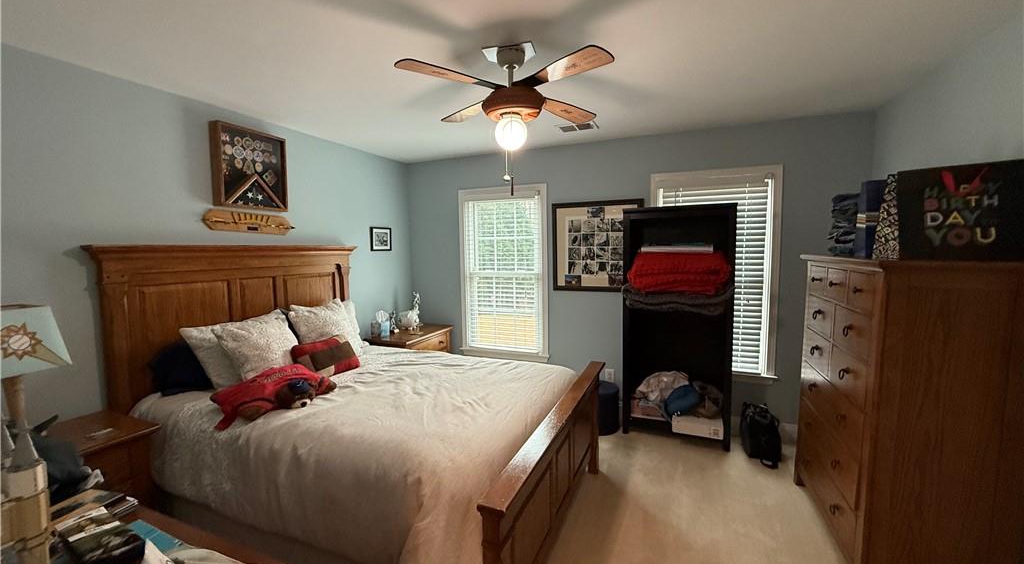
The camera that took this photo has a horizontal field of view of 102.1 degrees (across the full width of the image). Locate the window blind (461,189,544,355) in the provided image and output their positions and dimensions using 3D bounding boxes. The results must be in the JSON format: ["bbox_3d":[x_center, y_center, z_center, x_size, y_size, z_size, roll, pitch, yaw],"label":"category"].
[{"bbox_3d":[-0.092,-0.099,4.082,0.820,1.580,0.060,1,5,22],"label":"window blind"}]

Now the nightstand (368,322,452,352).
[{"bbox_3d":[-0.968,0.860,4.030,0.513,0.749,0.834,1,5,22],"label":"nightstand"}]

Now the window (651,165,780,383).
[{"bbox_3d":[1.623,-0.074,3.372,0.950,1.650,0.100,1,5,22],"label":"window"}]

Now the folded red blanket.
[{"bbox_3d":[1.300,-0.079,3.255,0.714,0.322,0.352,1,5,22],"label":"folded red blanket"}]

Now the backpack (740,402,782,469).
[{"bbox_3d":[1.853,1.098,3.045,0.236,0.352,0.241,1,5,22],"label":"backpack"}]

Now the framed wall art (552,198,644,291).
[{"bbox_3d":[0.753,-0.311,3.685,0.801,0.792,0.030,1,5,22],"label":"framed wall art"}]

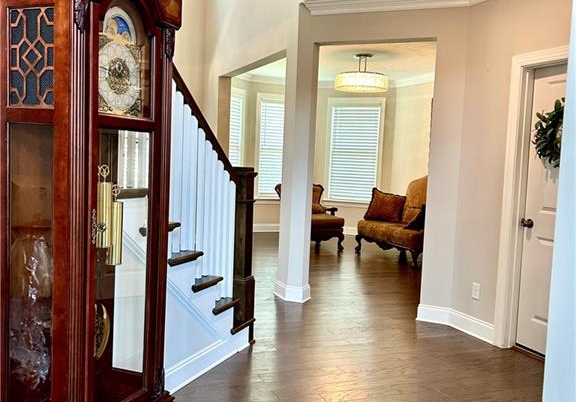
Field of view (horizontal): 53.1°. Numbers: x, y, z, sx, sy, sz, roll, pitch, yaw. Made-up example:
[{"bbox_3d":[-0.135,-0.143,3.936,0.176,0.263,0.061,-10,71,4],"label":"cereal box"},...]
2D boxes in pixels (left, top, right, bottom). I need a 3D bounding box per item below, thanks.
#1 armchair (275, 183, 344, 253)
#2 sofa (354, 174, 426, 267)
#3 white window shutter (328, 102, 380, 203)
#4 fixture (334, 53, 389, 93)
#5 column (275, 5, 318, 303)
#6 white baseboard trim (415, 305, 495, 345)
[{"bbox_3d":[0.320,0.216,8.569,0.750,0.980,0.800,0,5,-25],"label":"armchair"},{"bbox_3d":[1.664,0.225,8.015,0.800,1.150,1.280,-1,5,-33],"label":"sofa"},{"bbox_3d":[1.171,-0.848,10.130,0.884,1.691,0.070,4,5,23],"label":"white window shutter"},{"bbox_3d":[0.993,-1.695,7.578,0.699,0.470,0.699,2,4,0],"label":"fixture"},{"bbox_3d":[0.072,-0.421,5.432,0.360,2.700,0.330,4,5,23],"label":"column"},{"bbox_3d":[1.367,0.980,4.636,0.143,0.130,0.755,-1,5,-34],"label":"white baseboard trim"}]

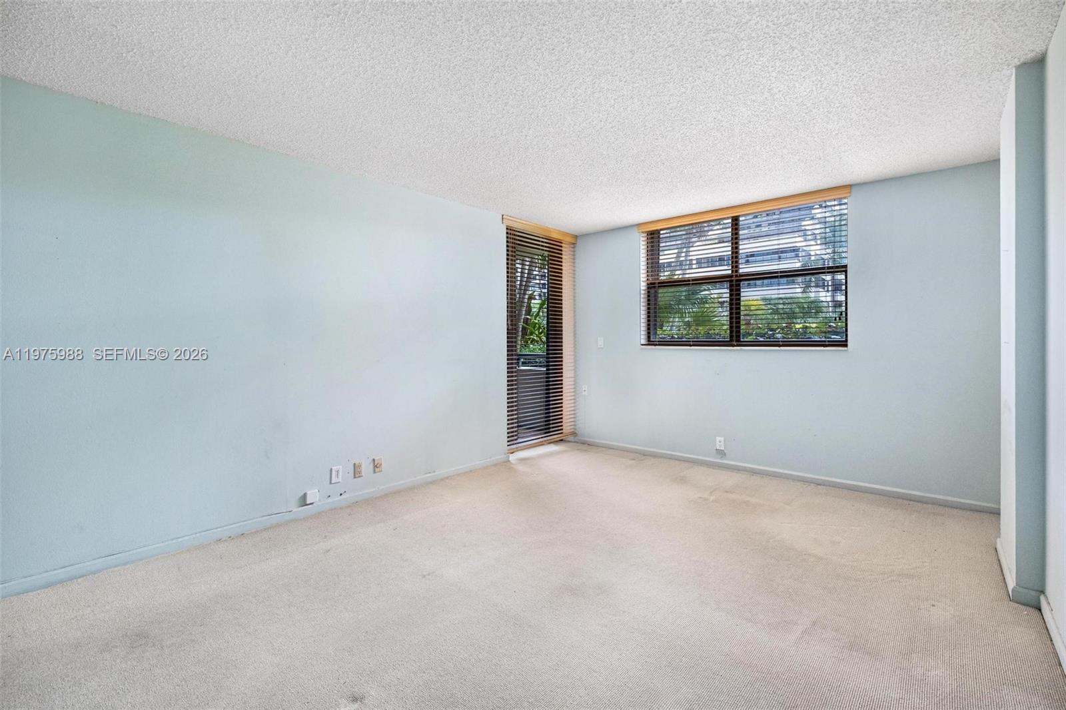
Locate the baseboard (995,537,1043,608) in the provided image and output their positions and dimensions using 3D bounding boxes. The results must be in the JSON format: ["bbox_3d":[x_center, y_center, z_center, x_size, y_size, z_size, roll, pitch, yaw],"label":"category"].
[{"bbox_3d":[2.450,1.080,2.250,0.105,0.073,0.710,1,2,43],"label":"baseboard"}]

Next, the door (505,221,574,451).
[{"bbox_3d":[0.130,-0.175,4.810,0.060,2.280,1.100,1,2,43],"label":"door"}]

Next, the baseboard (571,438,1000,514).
[{"bbox_3d":[1.820,1.032,4.145,3.570,0.075,0.018,1,2,40],"label":"baseboard"}]

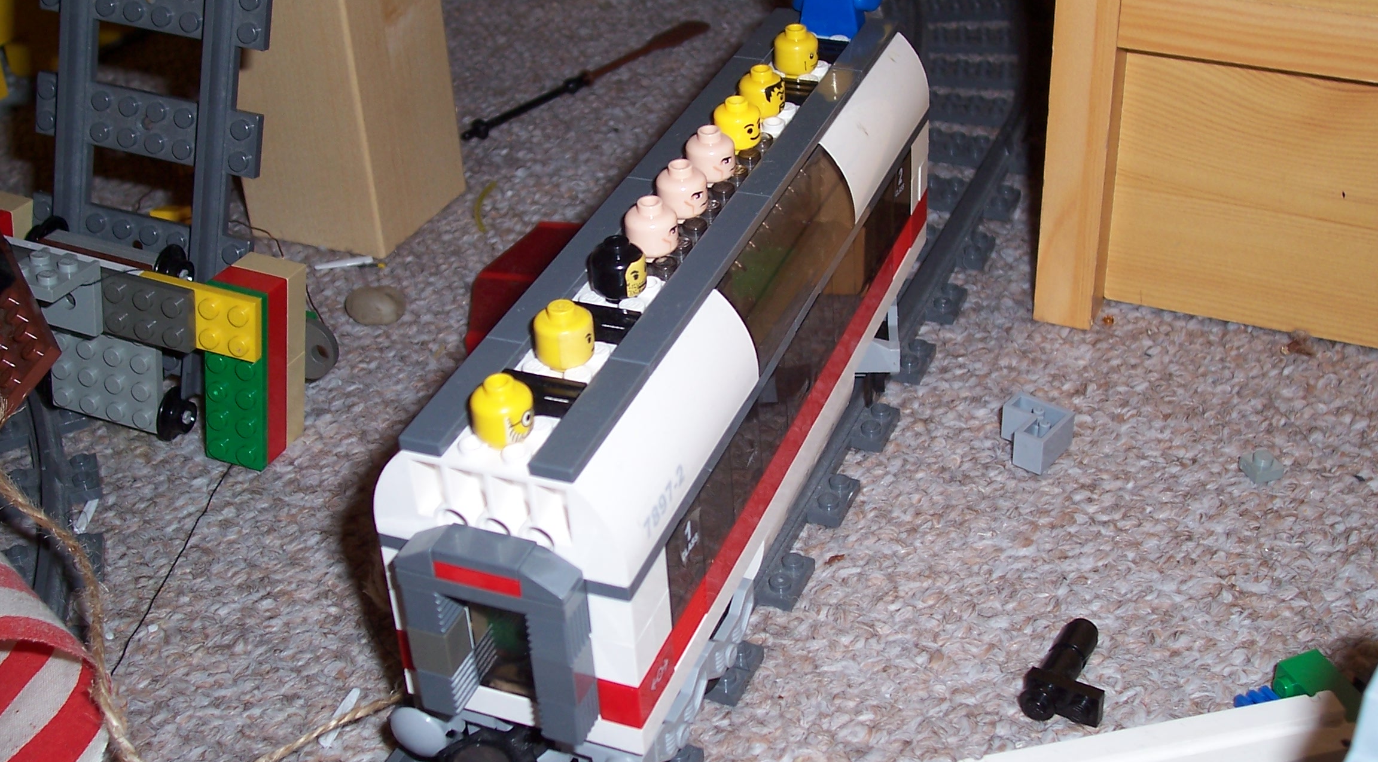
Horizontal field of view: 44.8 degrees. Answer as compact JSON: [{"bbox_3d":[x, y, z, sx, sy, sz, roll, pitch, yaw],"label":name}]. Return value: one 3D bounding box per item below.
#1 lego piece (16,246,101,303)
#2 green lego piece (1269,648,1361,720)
[{"bbox_3d":[-0.153,-0.026,0.400,0.016,0.005,0.019,13,26,12],"label":"lego piece"},{"bbox_3d":[0.133,0.068,0.343,0.011,0.008,0.028,-14,36,-17],"label":"green lego piece"}]

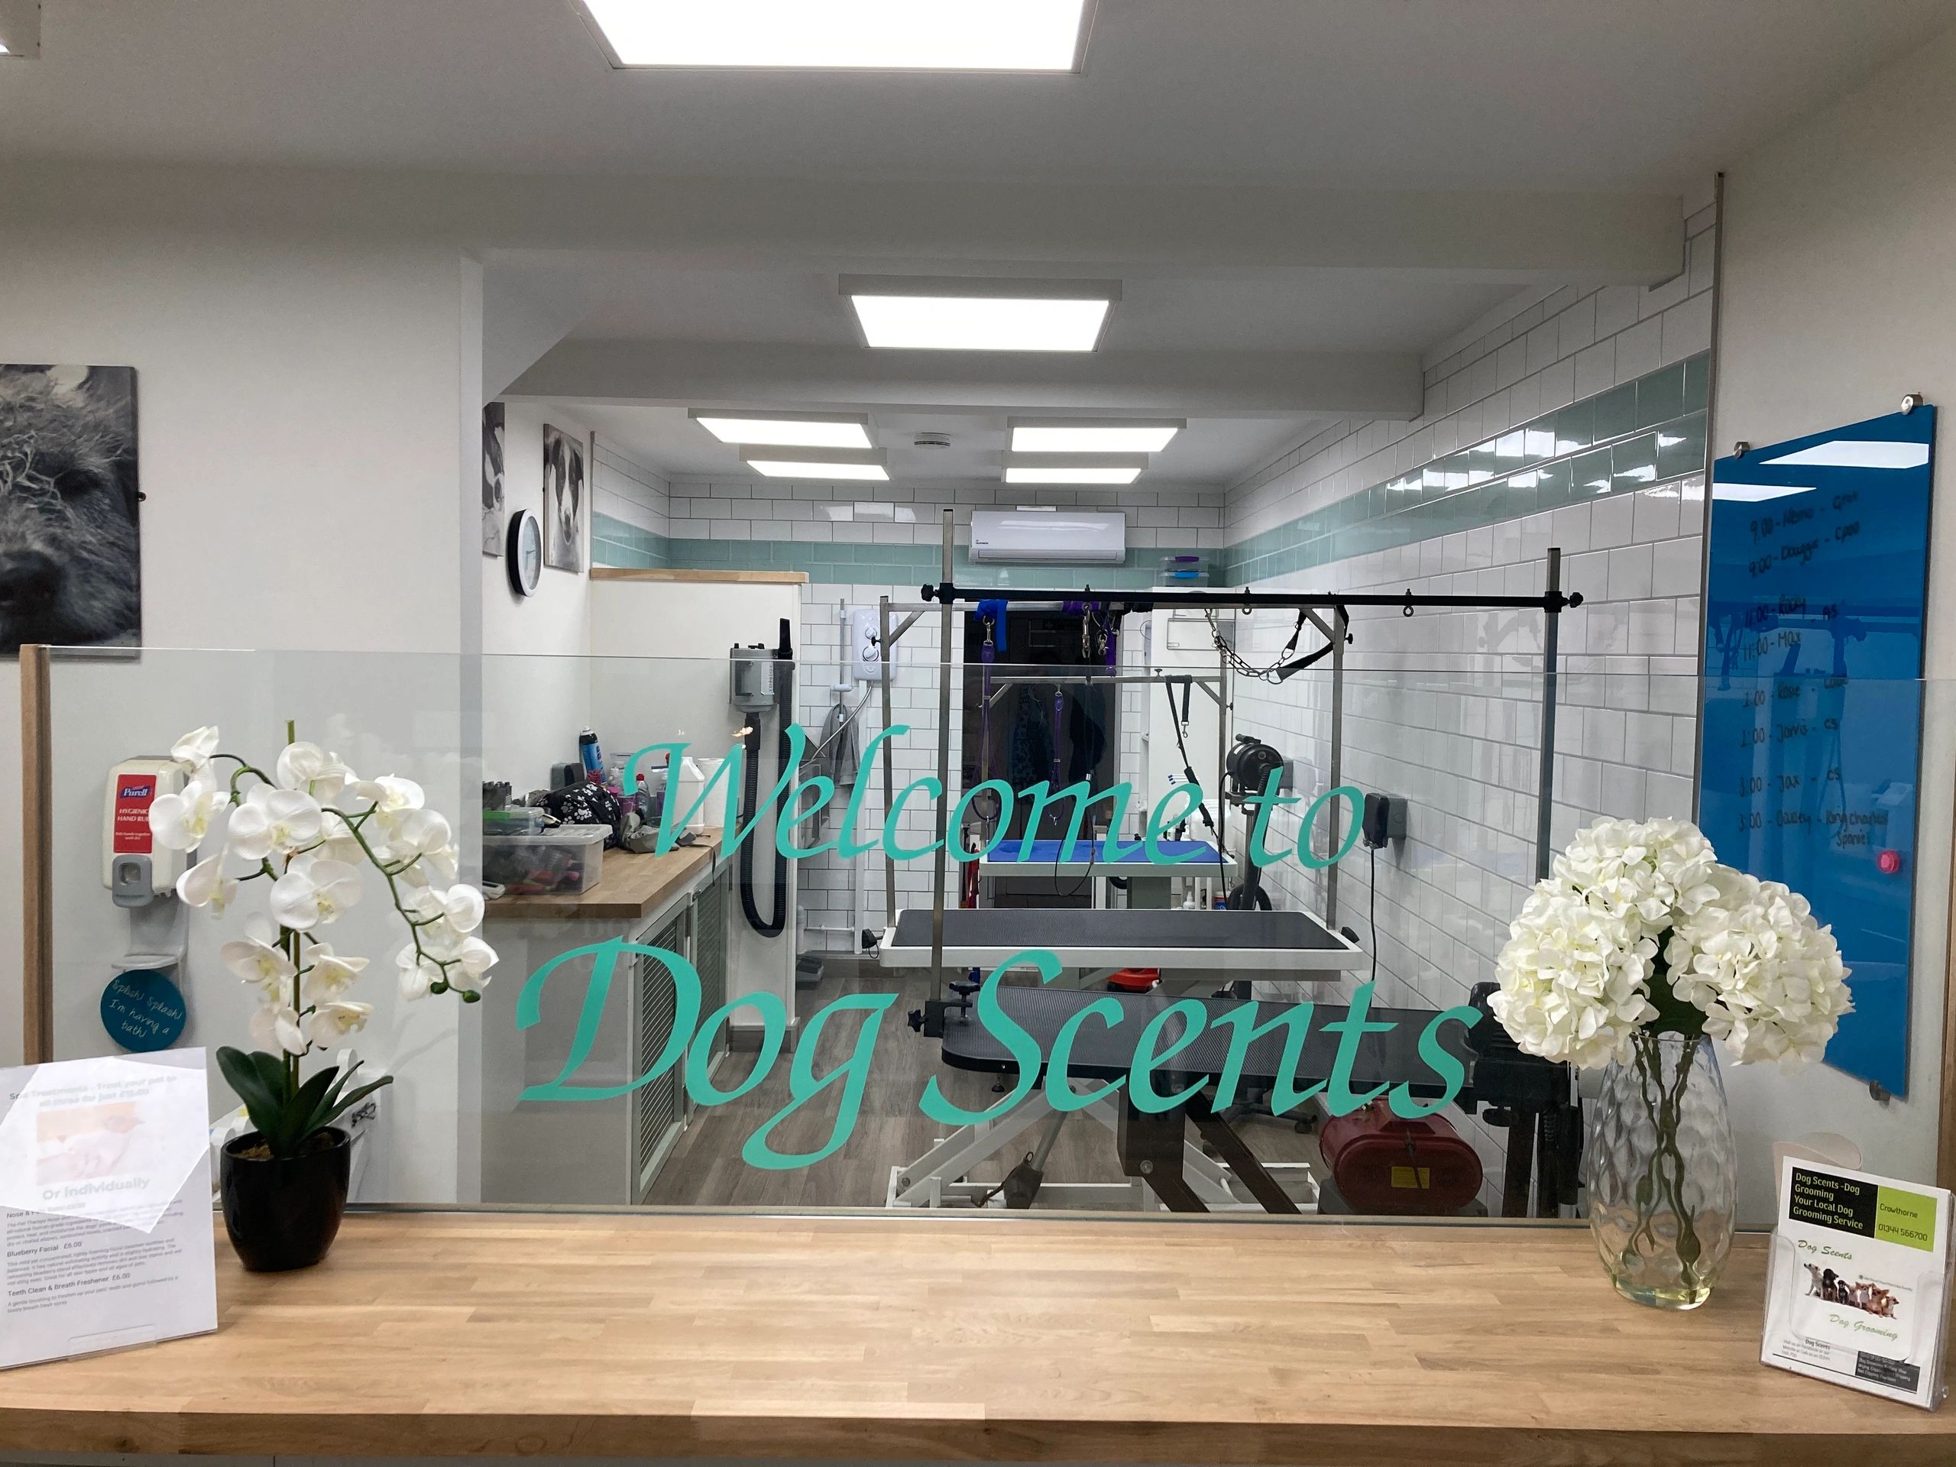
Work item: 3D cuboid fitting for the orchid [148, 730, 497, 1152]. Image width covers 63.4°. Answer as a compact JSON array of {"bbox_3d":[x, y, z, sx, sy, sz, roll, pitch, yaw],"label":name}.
[{"bbox_3d":[-0.742,0.236,1.824,0.365,0.486,0.240,0,3,-15],"label":"orchid"}]

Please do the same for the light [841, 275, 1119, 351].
[{"bbox_3d":[0.008,-0.996,3.775,0.611,0.045,0.611,1,3,0],"label":"light"}]

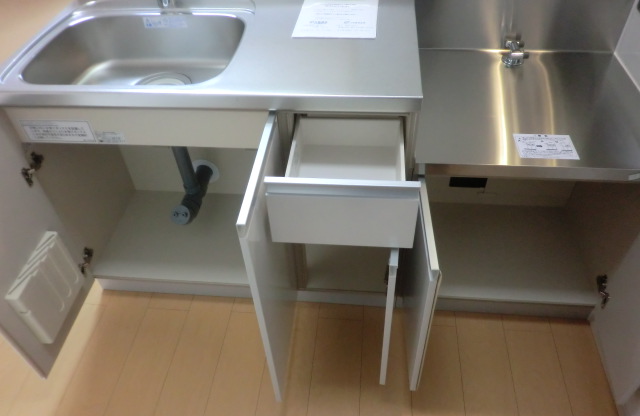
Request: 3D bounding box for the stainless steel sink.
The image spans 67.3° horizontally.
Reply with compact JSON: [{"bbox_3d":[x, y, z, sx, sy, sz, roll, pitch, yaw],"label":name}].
[{"bbox_3d":[-0.458,-0.362,1.307,0.502,0.168,0.391,2,45,6],"label":"stainless steel sink"}]

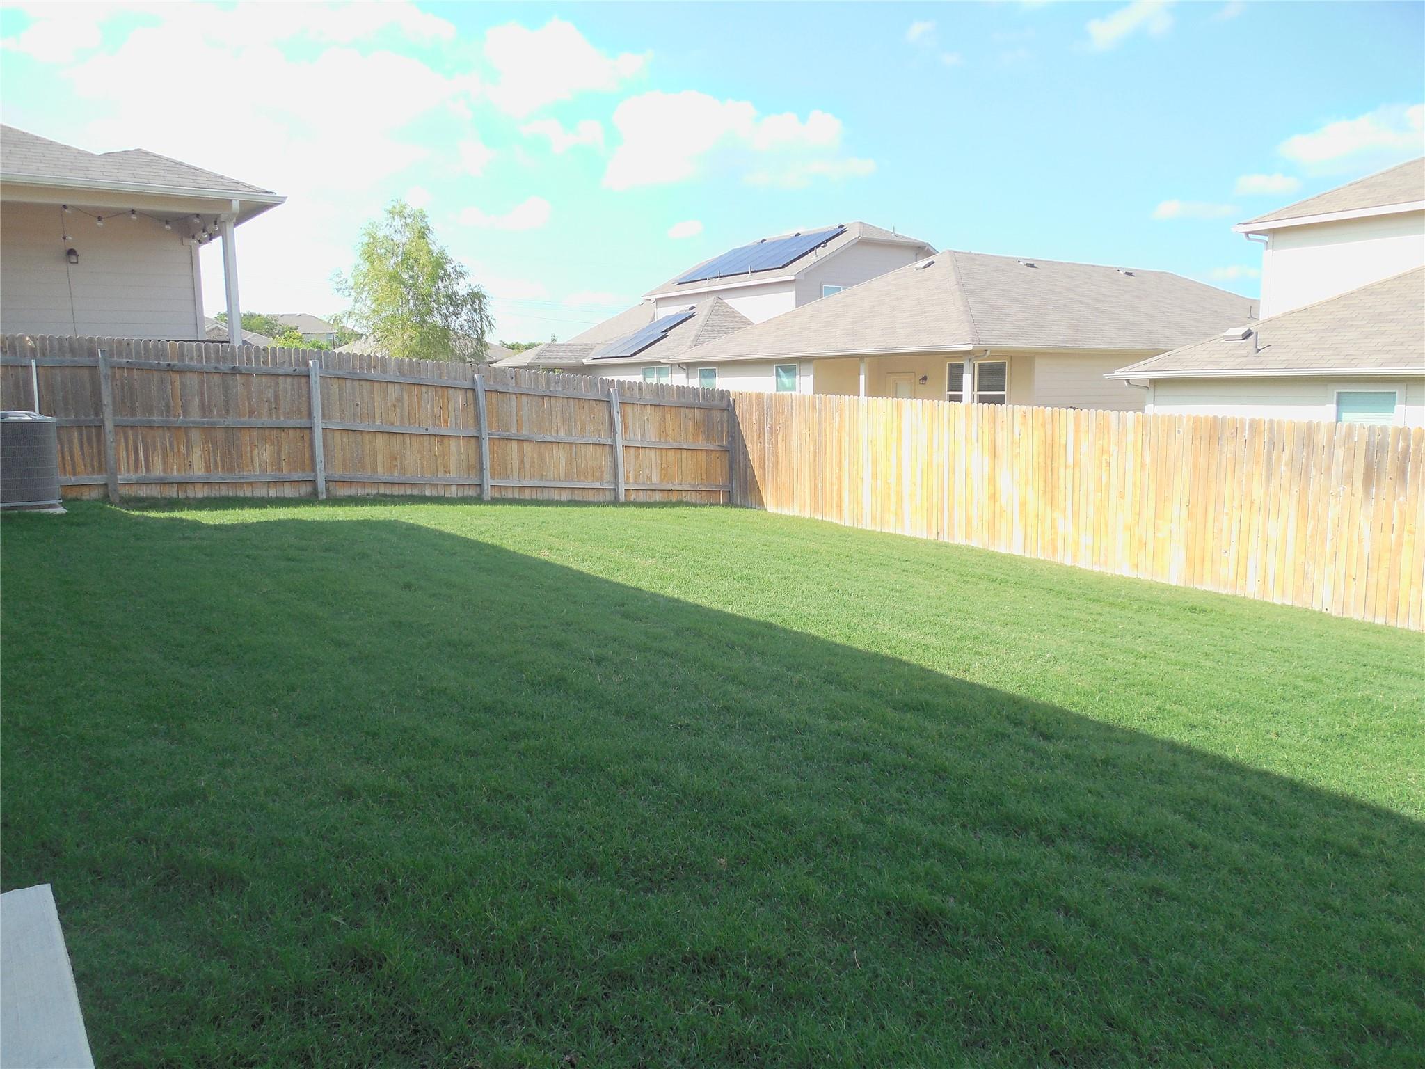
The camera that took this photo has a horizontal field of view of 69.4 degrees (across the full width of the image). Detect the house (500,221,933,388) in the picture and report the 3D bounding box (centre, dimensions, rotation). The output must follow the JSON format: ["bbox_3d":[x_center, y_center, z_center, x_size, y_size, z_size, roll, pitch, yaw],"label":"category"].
[{"bbox_3d":[2.306,-9.020,45.134,19.000,8.250,12.600,-7,10,-35],"label":"house"}]

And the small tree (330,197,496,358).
[{"bbox_3d":[-8.387,-6.182,29.467,4.400,6.370,4.400,-3,9,-15],"label":"small tree"}]

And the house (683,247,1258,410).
[{"bbox_3d":[11.149,-5.964,33.387,22.400,5.650,12.500,-7,10,-35],"label":"house"}]

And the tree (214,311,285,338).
[{"bbox_3d":[-33.516,-13.366,75.430,5.200,5.870,5.200,-4,9,-23],"label":"tree"}]

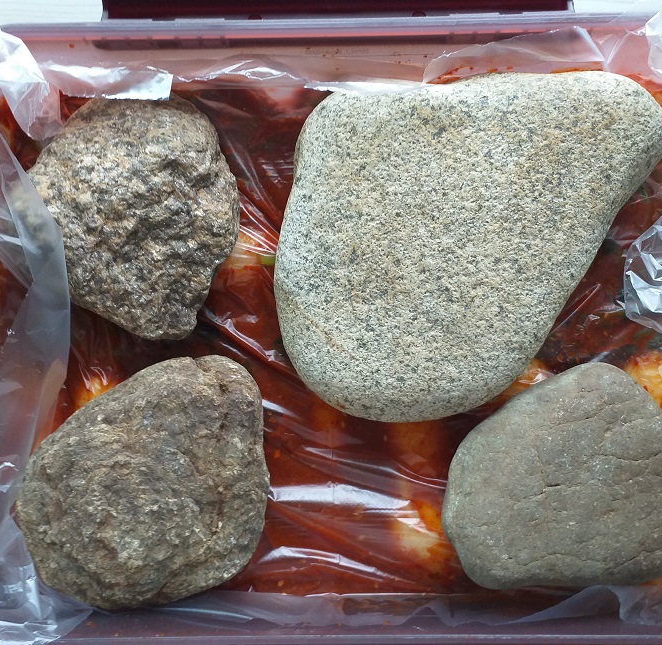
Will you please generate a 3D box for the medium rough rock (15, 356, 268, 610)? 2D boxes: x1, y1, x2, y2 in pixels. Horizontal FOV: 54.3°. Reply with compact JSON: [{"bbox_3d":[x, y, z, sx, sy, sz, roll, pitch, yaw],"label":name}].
[{"bbox_3d":[-0.097,0.082,0.330,0.130,0.062,0.121,-6,84,0],"label":"medium rough rock"}]

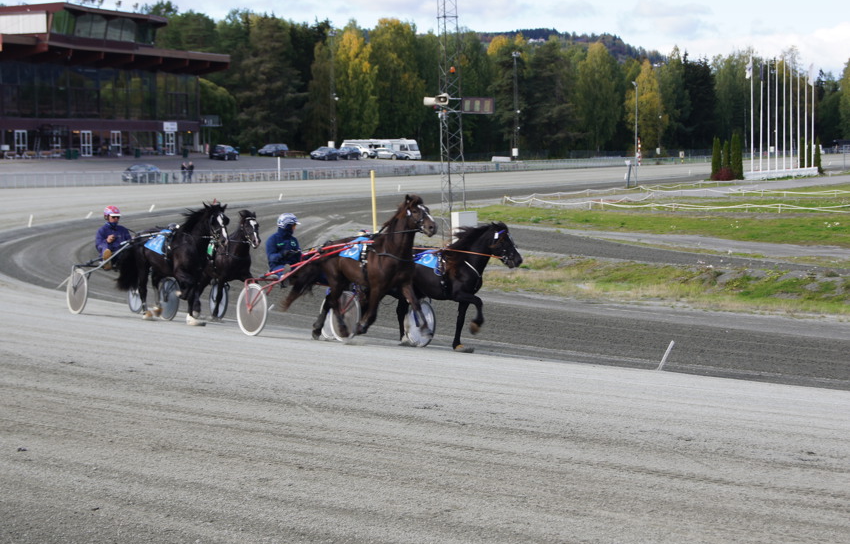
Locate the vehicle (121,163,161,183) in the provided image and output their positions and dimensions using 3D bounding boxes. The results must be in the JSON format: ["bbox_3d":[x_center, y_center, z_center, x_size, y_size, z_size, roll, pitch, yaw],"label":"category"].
[{"bbox_3d":[-23.420,-8.129,160.000,1.730,1.480,4.100,2,4,25],"label":"vehicle"}]

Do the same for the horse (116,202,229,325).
[{"bbox_3d":[-3.935,-0.162,30.000,0.680,1.900,2.400,-3,4,-36],"label":"horse"}]

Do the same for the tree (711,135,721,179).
[{"bbox_3d":[26.116,-10.250,174.000,0.950,3.866,0.950,0,4,0],"label":"tree"}]

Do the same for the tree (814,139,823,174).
[{"bbox_3d":[41.300,-12.194,203.000,0.880,3.829,0.880,0,4,0],"label":"tree"}]

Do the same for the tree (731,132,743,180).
[{"bbox_3d":[27.729,-10.265,172.000,1.100,4.100,1.100,0,4,0],"label":"tree"}]

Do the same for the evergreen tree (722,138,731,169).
[{"bbox_3d":[27.729,-10.348,178.000,0.780,3.495,0.780,0,4,0],"label":"evergreen tree"}]

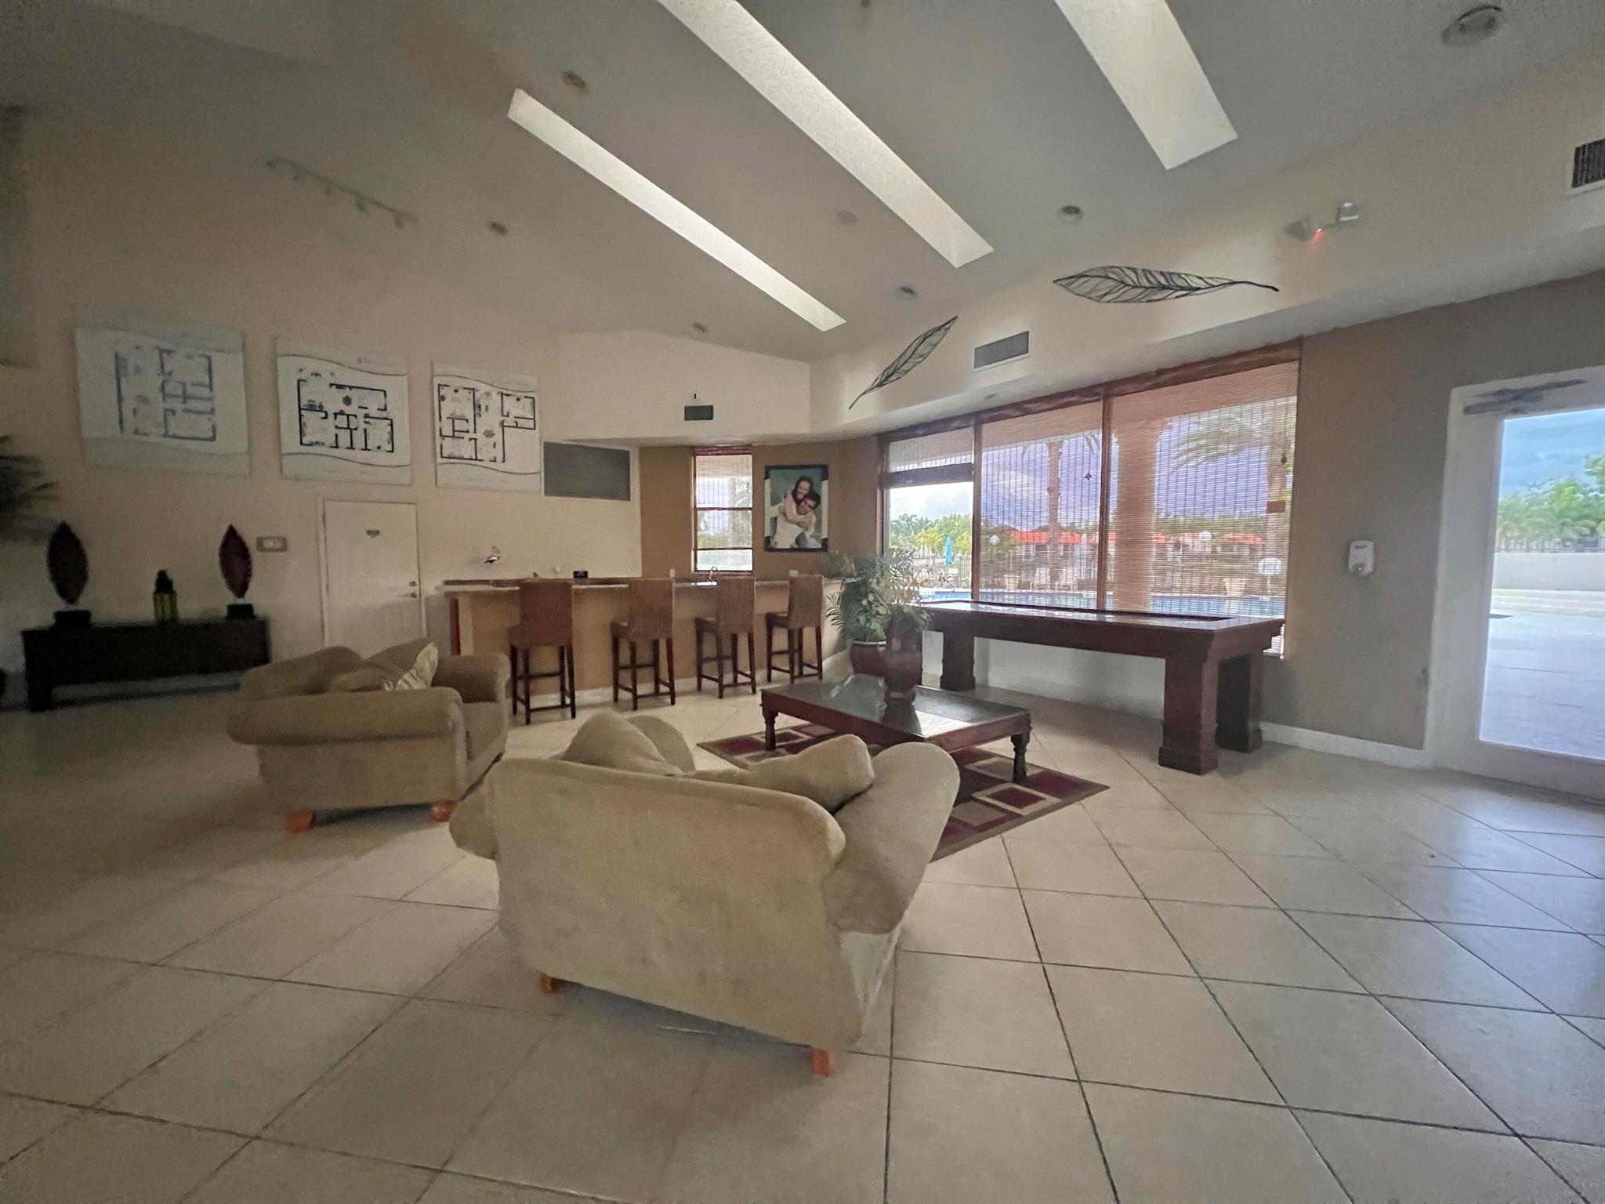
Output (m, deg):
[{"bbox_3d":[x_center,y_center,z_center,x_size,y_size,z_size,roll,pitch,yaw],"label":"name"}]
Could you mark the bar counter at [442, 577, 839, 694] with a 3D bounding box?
[{"bbox_3d":[-1.433,0.373,6.360,4.100,1.140,0.800,-3,5,-35],"label":"bar counter"}]

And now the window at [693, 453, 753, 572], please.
[{"bbox_3d":[-1.113,-1.290,8.493,0.837,1.692,0.110,0,4,8],"label":"window"}]

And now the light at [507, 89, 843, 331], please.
[{"bbox_3d":[-0.948,-3.495,5.678,3.400,0.100,0.370,18,-7,-34],"label":"light"}]

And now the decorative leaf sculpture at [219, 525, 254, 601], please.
[{"bbox_3d":[-5.817,-0.399,6.186,0.253,0.781,0.068,-3,5,-37],"label":"decorative leaf sculpture"}]

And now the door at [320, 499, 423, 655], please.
[{"bbox_3d":[-5.097,-0.138,7.180,0.930,2.070,0.080,-3,5,-35],"label":"door"}]

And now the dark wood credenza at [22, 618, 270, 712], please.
[{"bbox_3d":[-6.436,0.594,6.056,1.640,0.770,0.400,-3,5,-35],"label":"dark wood credenza"}]

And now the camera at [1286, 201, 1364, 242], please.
[{"bbox_3d":[3.080,-2.240,3.554,0.123,0.164,0.329,-3,5,-38],"label":"camera"}]

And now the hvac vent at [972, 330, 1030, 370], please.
[{"bbox_3d":[1.759,-2.207,5.318,0.041,0.210,0.555,-3,5,-38],"label":"hvac vent"}]

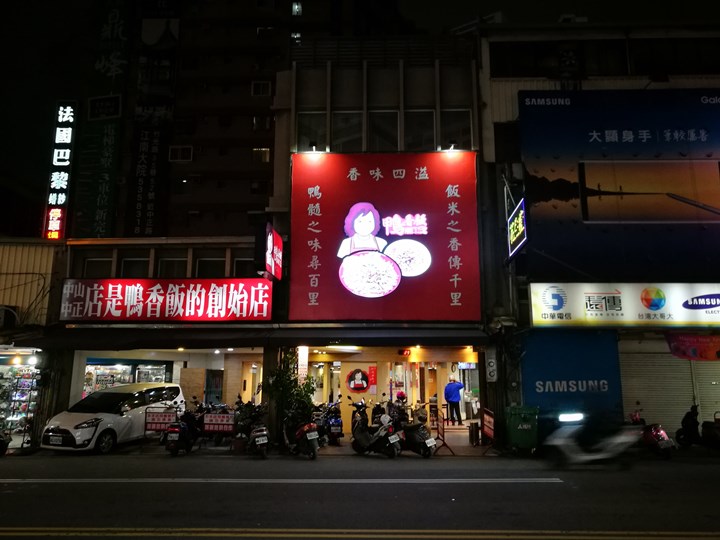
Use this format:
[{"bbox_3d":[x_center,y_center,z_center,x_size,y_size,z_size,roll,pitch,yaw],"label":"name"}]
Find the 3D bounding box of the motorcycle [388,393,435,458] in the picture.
[{"bbox_3d":[1.237,3.916,13.938,0.680,1.300,1.770,8,-14,-34],"label":"motorcycle"}]

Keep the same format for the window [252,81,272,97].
[{"bbox_3d":[-8.121,-14.961,46.351,1.717,1.395,0.150,0,-11,1],"label":"window"}]

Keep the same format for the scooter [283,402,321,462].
[{"bbox_3d":[-1.243,3.548,12.466,0.680,1.130,1.770,6,-13,-28],"label":"scooter"}]

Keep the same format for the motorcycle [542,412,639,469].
[{"bbox_3d":[4.420,3.244,10.877,1.780,1.100,0.680,0,-11,1],"label":"motorcycle"}]

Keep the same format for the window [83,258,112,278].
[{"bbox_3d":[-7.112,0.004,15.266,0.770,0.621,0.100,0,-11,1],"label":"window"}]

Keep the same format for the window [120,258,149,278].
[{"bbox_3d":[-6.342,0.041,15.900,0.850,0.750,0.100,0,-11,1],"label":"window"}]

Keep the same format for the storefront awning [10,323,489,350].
[{"bbox_3d":[-2.470,1.574,13.035,10.584,0.519,1.050,0,-11,1],"label":"storefront awning"}]

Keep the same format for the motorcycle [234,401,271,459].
[{"bbox_3d":[-2.263,3.545,12.554,0.680,1.170,1.770,4,-12,-18],"label":"motorcycle"}]

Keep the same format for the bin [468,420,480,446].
[{"bbox_3d":[3.006,4.318,14.742,0.310,0.630,0.310,0,-11,1],"label":"bin"}]

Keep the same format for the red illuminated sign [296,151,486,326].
[{"bbox_3d":[0.660,-0.961,15.211,5.101,4.665,0.200,0,-11,1],"label":"red illuminated sign"}]

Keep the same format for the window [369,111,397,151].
[{"bbox_3d":[0.675,-4.043,16.483,0.939,1.380,0.100,0,-11,1],"label":"window"}]

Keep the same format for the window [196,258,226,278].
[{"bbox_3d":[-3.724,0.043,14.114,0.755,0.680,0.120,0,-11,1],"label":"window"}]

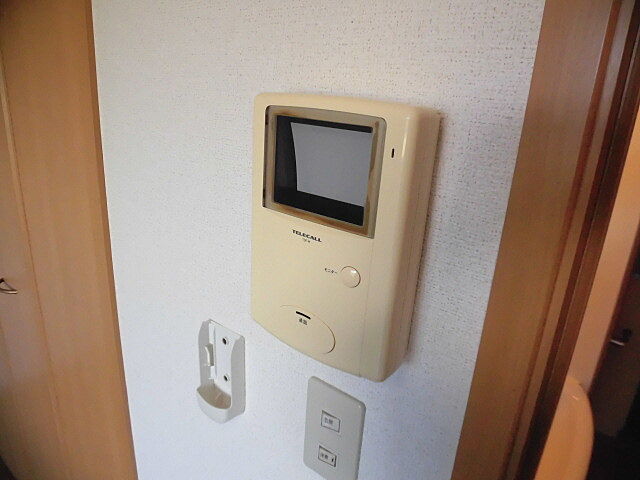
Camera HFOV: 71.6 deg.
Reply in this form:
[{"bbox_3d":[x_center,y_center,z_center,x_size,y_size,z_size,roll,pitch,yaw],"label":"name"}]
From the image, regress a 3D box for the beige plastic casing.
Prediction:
[{"bbox_3d":[0.008,-0.004,0.379,0.153,0.226,0.043,17,23,35],"label":"beige plastic casing"}]

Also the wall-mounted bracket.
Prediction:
[{"bbox_3d":[-0.124,0.163,0.545,0.066,0.112,0.030,17,23,35],"label":"wall-mounted bracket"}]

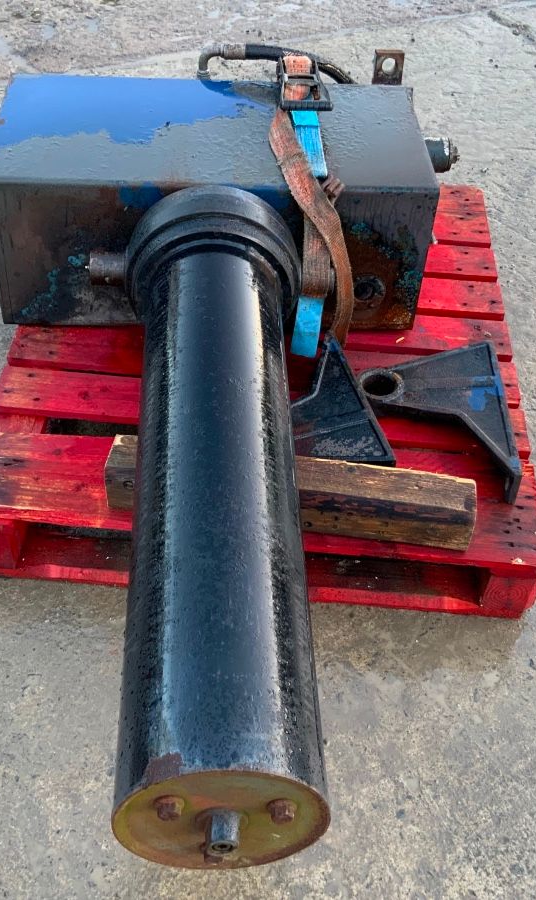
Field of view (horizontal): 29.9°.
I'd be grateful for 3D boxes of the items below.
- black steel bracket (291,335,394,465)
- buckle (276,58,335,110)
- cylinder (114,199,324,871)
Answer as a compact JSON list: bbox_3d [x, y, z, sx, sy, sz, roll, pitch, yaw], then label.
[{"bbox_3d":[0.041,-0.048,1.812,0.265,0.088,0.330,-9,47,-13],"label":"black steel bracket"},{"bbox_3d":[0.074,-0.726,2.011,0.098,0.060,0.155,0,46,-4],"label":"buckle"},{"bbox_3d":[-0.076,0.037,1.479,0.310,0.310,1.120,0,46,-4],"label":"cylinder"}]

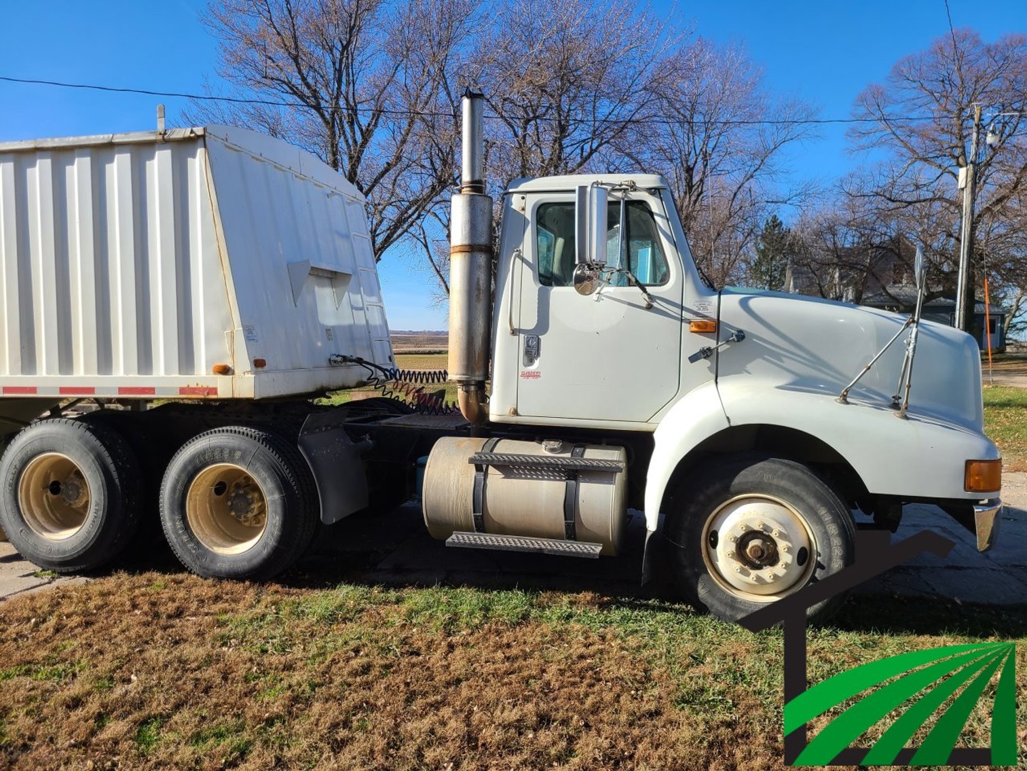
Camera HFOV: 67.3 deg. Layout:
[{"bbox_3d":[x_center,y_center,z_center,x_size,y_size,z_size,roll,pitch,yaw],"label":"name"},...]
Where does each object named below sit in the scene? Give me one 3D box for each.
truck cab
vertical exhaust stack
[{"bbox_3d":[1.438,-0.001,5.317,2.920,2.650,2.480,2,4,14],"label":"truck cab"},{"bbox_3d":[-0.258,-0.769,4.720,0.260,2.024,0.260,2,4,14],"label":"vertical exhaust stack"}]

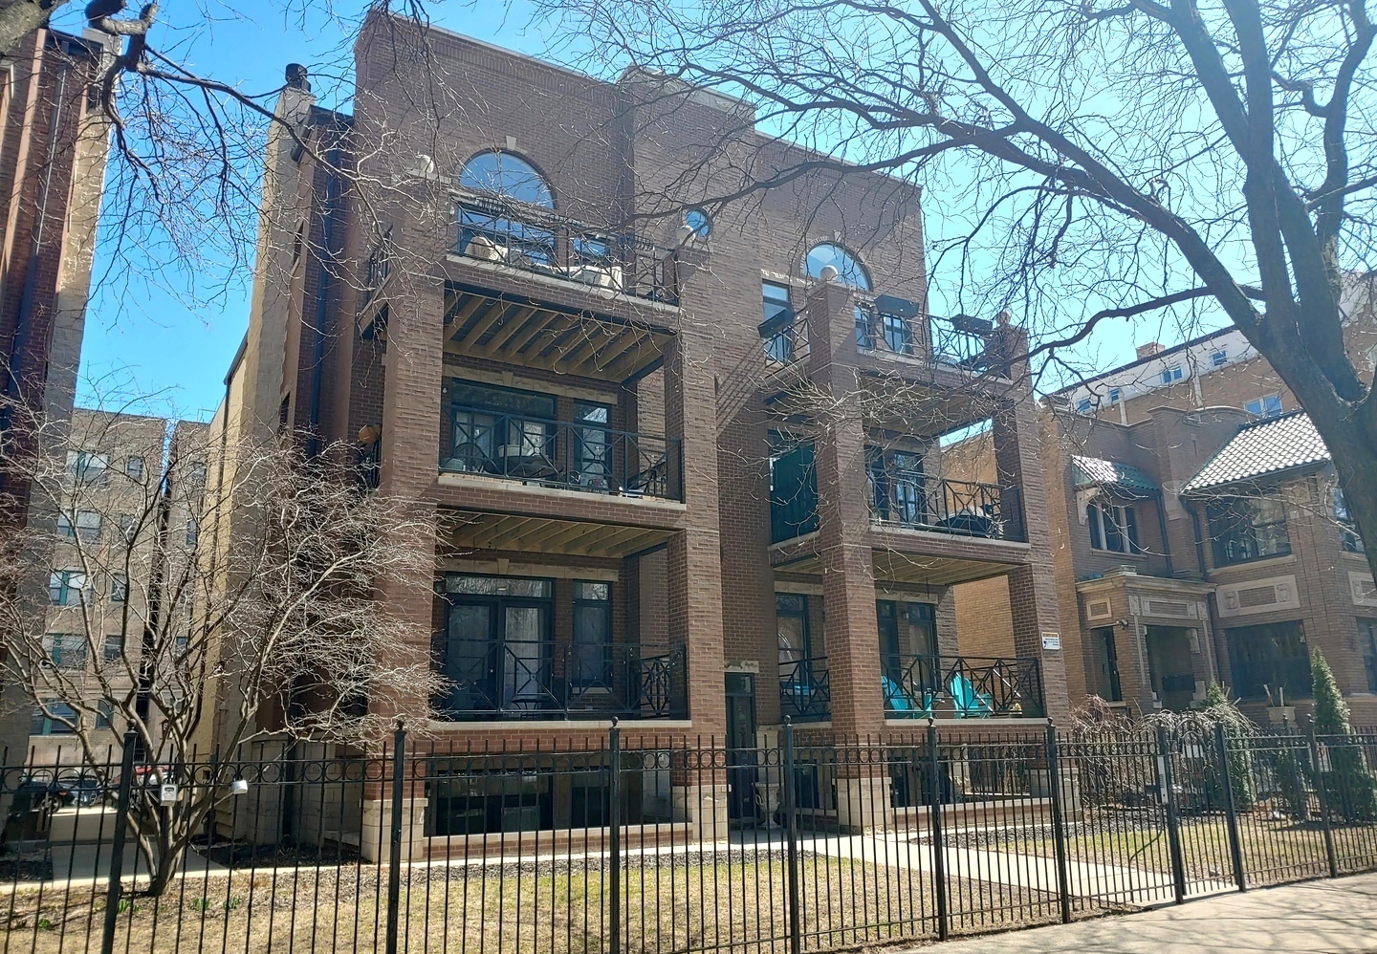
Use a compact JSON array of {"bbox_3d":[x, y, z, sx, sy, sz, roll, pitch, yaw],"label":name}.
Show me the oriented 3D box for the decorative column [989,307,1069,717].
[{"bbox_3d":[6.604,1.584,19.247,0.615,9.580,0.615,7,-17,-29],"label":"decorative column"}]

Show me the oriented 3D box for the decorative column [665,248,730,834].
[{"bbox_3d":[0.081,0.734,15.628,0.615,9.330,0.615,7,-17,-29],"label":"decorative column"}]

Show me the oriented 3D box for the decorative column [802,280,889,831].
[{"bbox_3d":[2.715,1.079,17.089,0.615,9.350,0.615,7,-17,-29],"label":"decorative column"}]

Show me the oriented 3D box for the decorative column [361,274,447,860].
[{"bbox_3d":[-3.786,0.431,13.426,0.615,8.890,0.615,7,-17,-29],"label":"decorative column"}]

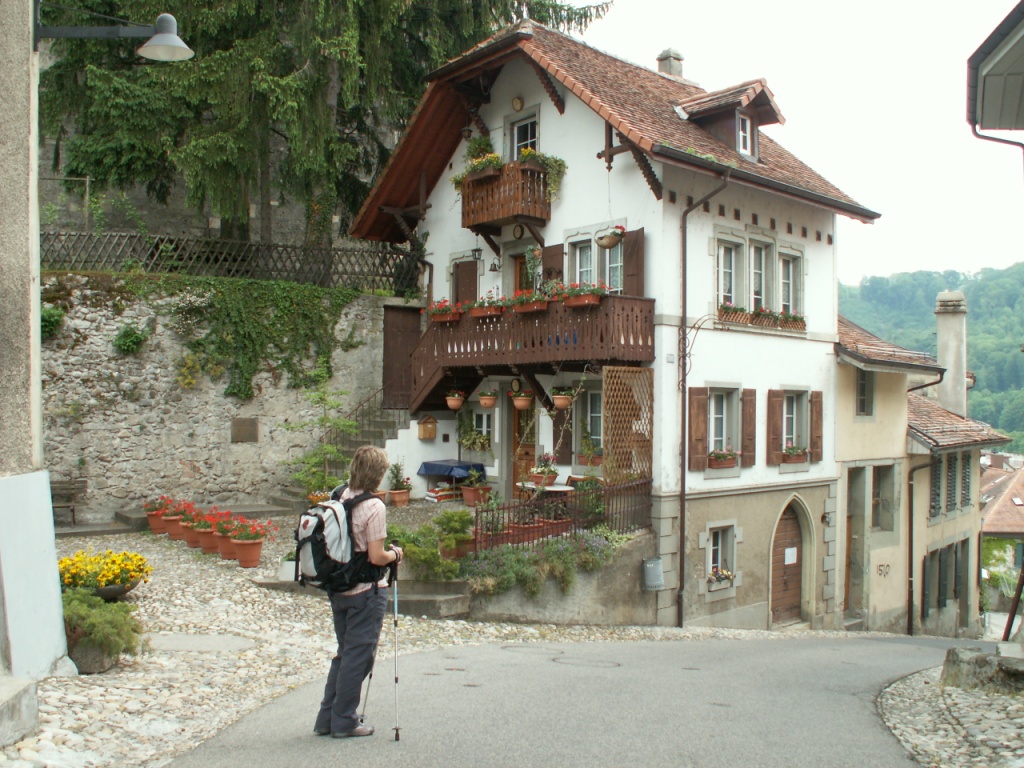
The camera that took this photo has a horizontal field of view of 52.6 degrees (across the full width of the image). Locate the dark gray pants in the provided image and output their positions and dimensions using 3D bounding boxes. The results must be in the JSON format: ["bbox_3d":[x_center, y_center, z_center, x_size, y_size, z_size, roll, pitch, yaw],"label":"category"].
[{"bbox_3d":[-0.936,1.596,6.000,0.360,0.860,0.340,1,-2,-28],"label":"dark gray pants"}]

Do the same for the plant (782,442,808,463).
[{"bbox_3d":[5.209,1.270,19.195,0.220,0.370,0.820,0,-2,44],"label":"plant"}]

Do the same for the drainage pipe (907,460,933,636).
[{"bbox_3d":[8.895,3.580,22.600,0.500,3.850,0.140,-1,-2,38],"label":"drainage pipe"}]

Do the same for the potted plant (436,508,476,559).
[{"bbox_3d":[-0.666,1.799,12.504,0.460,0.580,0.450,1,-1,-3],"label":"potted plant"}]

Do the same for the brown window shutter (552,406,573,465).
[{"bbox_3d":[0.907,0.766,18.237,0.050,1.360,0.510,1,-2,-39],"label":"brown window shutter"}]

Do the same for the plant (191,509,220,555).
[{"bbox_3d":[-3.552,1.704,12.150,0.400,0.545,0.400,0,-1,0],"label":"plant"}]

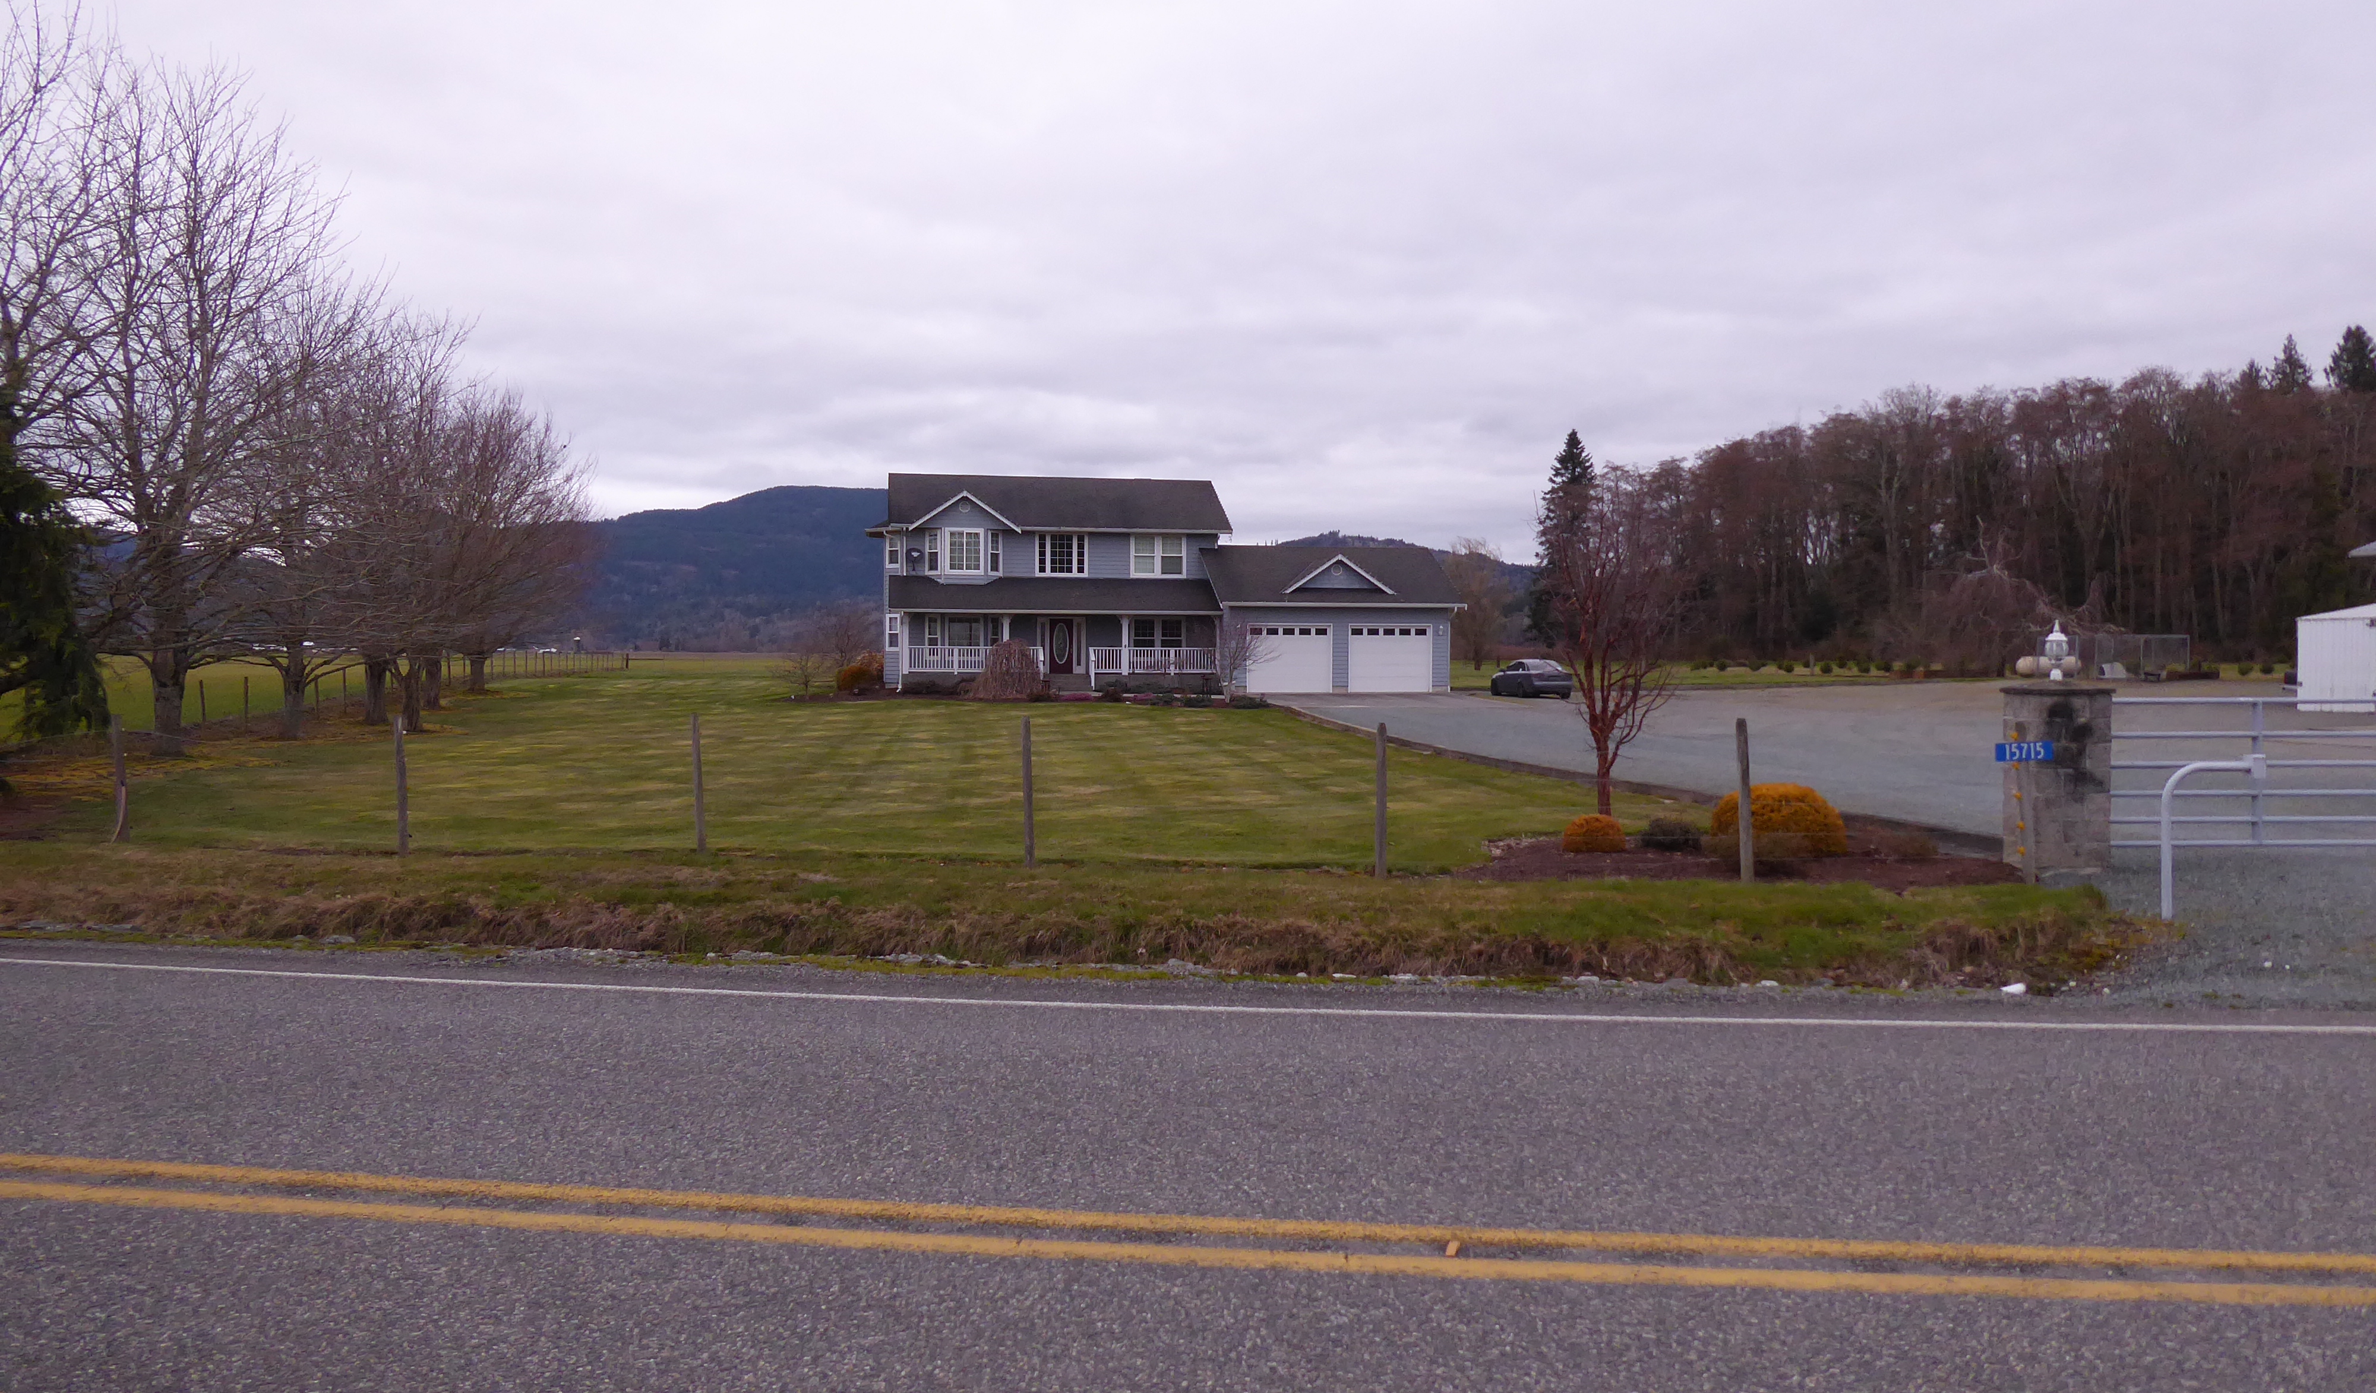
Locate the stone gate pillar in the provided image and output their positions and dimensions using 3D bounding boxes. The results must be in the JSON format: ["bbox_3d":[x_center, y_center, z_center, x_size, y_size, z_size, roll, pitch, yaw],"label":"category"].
[{"bbox_3d":[7.298,0.685,14.400,0.670,1.570,0.670,0,2,6],"label":"stone gate pillar"}]

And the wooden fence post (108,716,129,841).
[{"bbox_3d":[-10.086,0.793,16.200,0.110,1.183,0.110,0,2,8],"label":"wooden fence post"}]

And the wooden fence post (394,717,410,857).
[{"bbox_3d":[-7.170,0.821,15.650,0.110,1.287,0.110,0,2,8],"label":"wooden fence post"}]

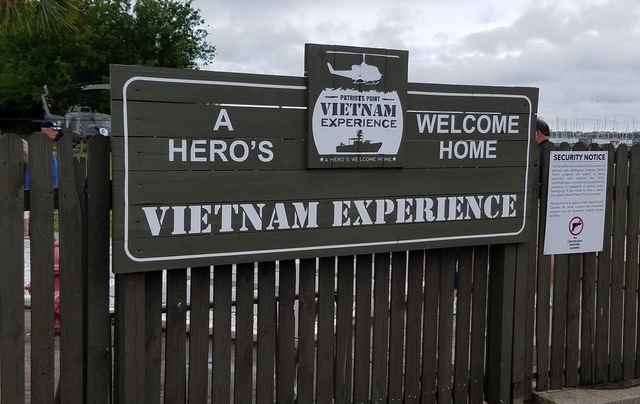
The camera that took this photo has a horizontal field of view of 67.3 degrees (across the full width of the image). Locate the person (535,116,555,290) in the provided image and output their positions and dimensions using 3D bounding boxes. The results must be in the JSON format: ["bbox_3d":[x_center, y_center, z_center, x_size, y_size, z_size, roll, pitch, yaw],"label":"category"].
[{"bbox_3d":[1.900,0.115,4.200,0.420,1.720,0.520,2,7,9],"label":"person"}]

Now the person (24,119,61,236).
[{"bbox_3d":[-3.320,-0.120,5.750,0.420,1.720,0.520,0,7,-6],"label":"person"}]

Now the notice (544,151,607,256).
[{"bbox_3d":[1.546,0.005,2.887,0.457,0.610,0.015,-1,5,-19],"label":"notice"}]

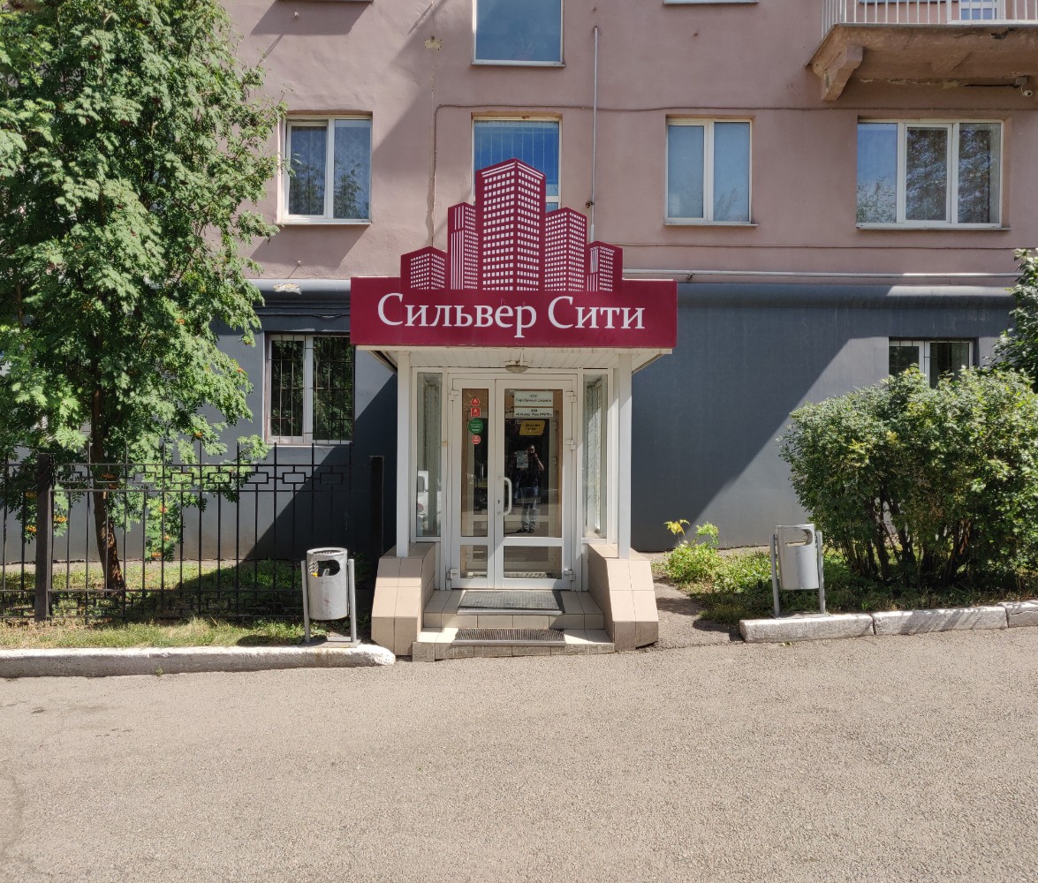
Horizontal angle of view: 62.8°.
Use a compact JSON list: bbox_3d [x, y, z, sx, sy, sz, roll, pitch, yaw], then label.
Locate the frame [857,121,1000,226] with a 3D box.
[{"bbox_3d":[5.545,-3.614,11.510,1.950,1.460,0.100,1,0,1],"label":"frame"}]

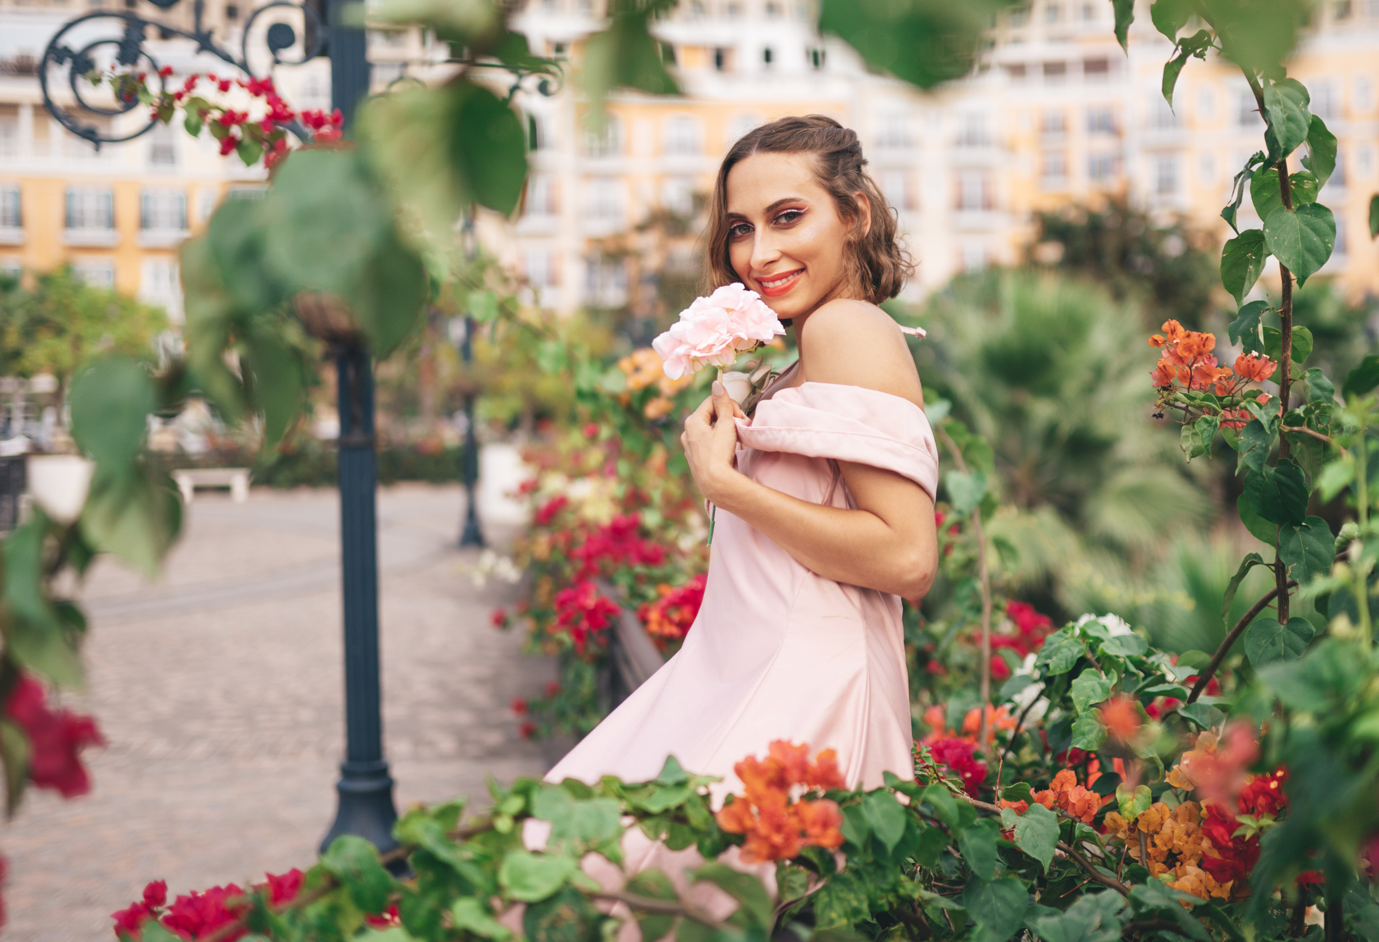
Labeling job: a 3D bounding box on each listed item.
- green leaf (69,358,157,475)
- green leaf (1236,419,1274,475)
[{"bbox_3d":[-0.370,-0.036,0.880,0.054,0.075,0.022,-1,2,-23],"label":"green leaf"},{"bbox_3d":[0.626,-0.026,1.520,0.045,0.062,0.025,0,2,22],"label":"green leaf"}]

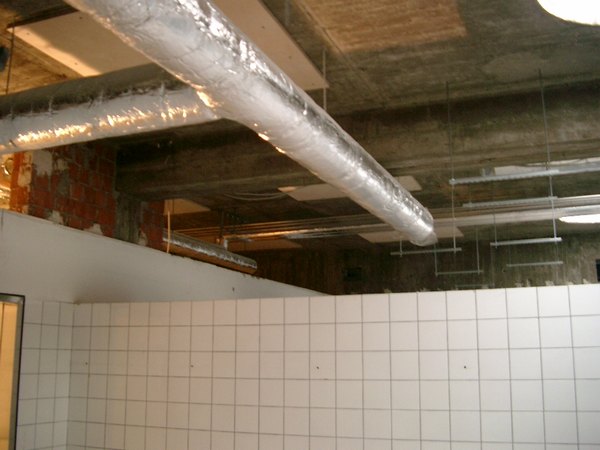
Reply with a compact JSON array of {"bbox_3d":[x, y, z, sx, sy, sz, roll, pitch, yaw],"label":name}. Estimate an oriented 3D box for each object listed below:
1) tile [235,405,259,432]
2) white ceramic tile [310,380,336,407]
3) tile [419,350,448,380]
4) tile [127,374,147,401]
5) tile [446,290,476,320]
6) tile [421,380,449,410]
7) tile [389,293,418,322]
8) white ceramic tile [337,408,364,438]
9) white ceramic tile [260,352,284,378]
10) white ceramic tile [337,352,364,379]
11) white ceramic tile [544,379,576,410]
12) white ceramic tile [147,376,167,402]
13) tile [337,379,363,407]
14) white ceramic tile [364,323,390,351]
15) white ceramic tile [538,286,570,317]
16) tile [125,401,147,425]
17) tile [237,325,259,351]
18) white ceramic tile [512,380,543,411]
[{"bbox_3d":[-0.300,1.091,3.606,0.150,0.150,0.010,-5,-13,21],"label":"tile"},{"bbox_3d":[0.128,0.918,3.492,0.150,0.150,0.009,-5,-13,21],"label":"white ceramic tile"},{"bbox_3d":[0.685,0.717,3.281,0.150,0.150,0.010,-5,-13,21],"label":"tile"},{"bbox_3d":[-0.999,1.001,3.933,0.150,0.150,0.010,-5,-13,21],"label":"tile"},{"bbox_3d":[0.821,0.407,3.261,0.150,0.150,0.008,-5,-13,21],"label":"tile"},{"bbox_3d":[0.683,0.863,3.252,0.150,0.150,0.010,-5,-13,21],"label":"tile"},{"bbox_3d":[0.553,0.439,3.426,0.150,0.150,0.010,-5,-13,21],"label":"tile"},{"bbox_3d":[0.264,1.046,3.386,0.150,0.150,0.010,-5,-13,21],"label":"white ceramic tile"},{"bbox_3d":[-0.158,0.784,3.587,0.150,0.150,0.009,-5,-13,21],"label":"white ceramic tile"},{"bbox_3d":[0.265,0.754,3.446,0.150,0.150,0.010,-5,-13,21],"label":"white ceramic tile"},{"bbox_3d":[1.213,0.797,3.002,0.150,0.150,0.009,-5,-13,21],"label":"white ceramic tile"},{"bbox_3d":[-0.860,0.986,3.860,0.150,0.150,0.010,-5,-13,21],"label":"white ceramic tile"},{"bbox_3d":[0.264,0.901,3.416,0.150,0.150,0.010,-5,-13,21],"label":"tile"},{"bbox_3d":[0.405,0.594,3.418,0.150,0.150,0.010,-5,-13,21],"label":"white ceramic tile"},{"bbox_3d":[1.225,0.368,3.096,0.150,0.150,0.009,-5,-13,21],"label":"white ceramic tile"},{"bbox_3d":[-0.997,1.146,3.903,0.150,0.150,0.010,-5,-13,21],"label":"tile"},{"bbox_3d":[-0.298,0.648,3.667,0.150,0.150,0.008,-5,-13,21],"label":"tile"},{"bbox_3d":[1.094,0.821,3.091,0.150,0.150,0.010,-5,-13,21],"label":"white ceramic tile"}]

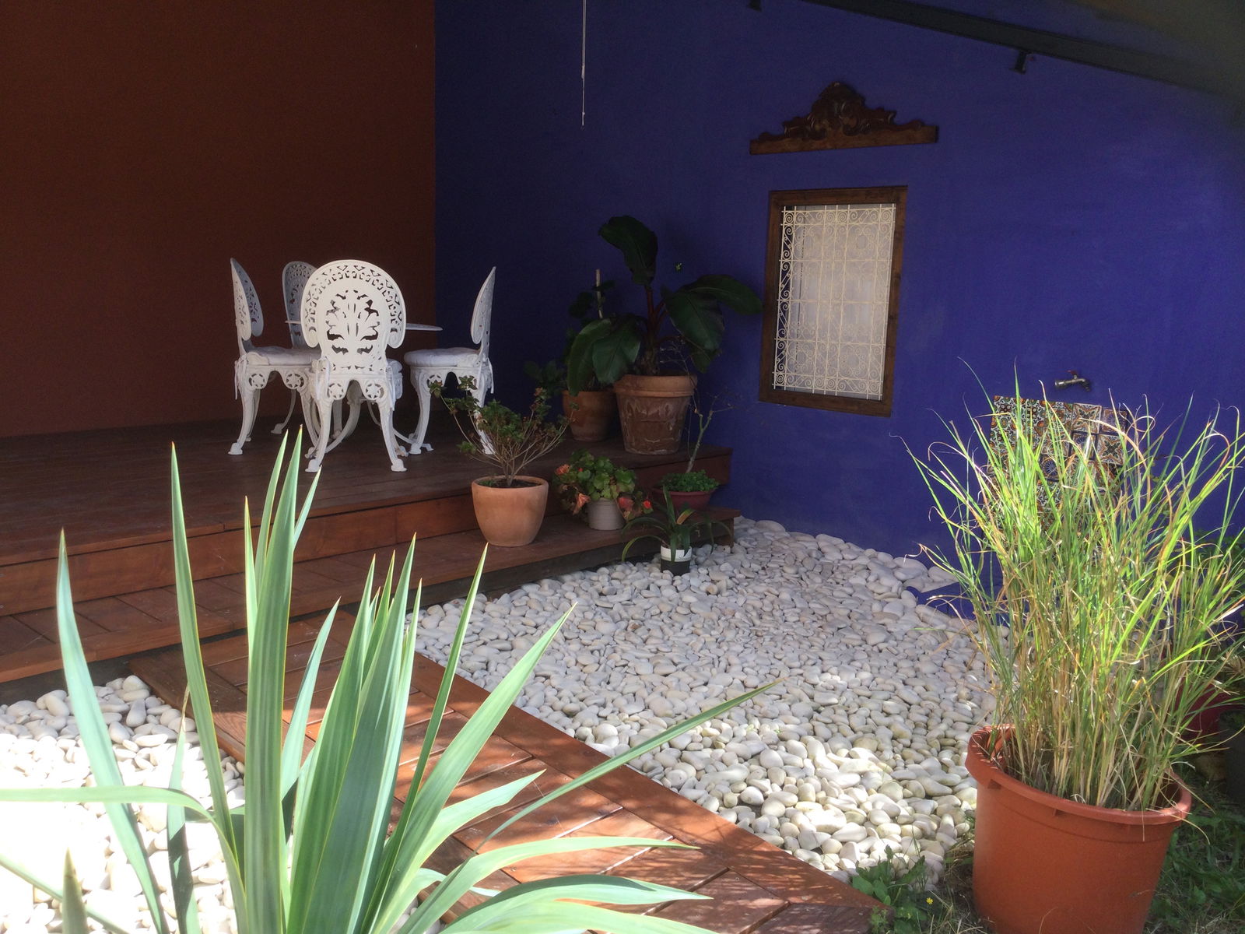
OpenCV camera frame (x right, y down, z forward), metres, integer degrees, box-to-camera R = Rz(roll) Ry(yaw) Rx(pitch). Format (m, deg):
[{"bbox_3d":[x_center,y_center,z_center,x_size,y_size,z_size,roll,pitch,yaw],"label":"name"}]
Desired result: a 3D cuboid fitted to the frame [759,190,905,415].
[{"bbox_3d":[0.974,-0.766,5.137,0.722,0.999,0.080,11,13,42],"label":"frame"}]

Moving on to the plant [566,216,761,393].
[{"bbox_3d":[0.133,-0.765,5.307,0.840,0.845,0.660,11,13,42],"label":"plant"}]

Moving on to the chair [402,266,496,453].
[{"bbox_3d":[-0.823,-0.521,5.313,0.450,0.865,0.430,0,10,-9],"label":"chair"}]

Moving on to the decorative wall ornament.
[{"bbox_3d":[0.975,-1.556,4.961,0.939,0.289,0.060,11,13,42],"label":"decorative wall ornament"}]

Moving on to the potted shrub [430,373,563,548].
[{"bbox_3d":[-0.462,-0.020,4.226,0.500,0.620,0.450,1,10,-6],"label":"potted shrub"}]

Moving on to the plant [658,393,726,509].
[{"bbox_3d":[0.321,-0.075,5.008,0.310,0.510,0.290,2,10,3],"label":"plant"}]

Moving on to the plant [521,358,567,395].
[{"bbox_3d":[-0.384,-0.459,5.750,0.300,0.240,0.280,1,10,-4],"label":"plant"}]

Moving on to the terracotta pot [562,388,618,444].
[{"bbox_3d":[-0.150,-0.277,5.794,0.312,0.262,0.312,2,10,0],"label":"terracotta pot"}]

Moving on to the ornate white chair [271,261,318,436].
[{"bbox_3d":[-1.500,-0.606,5.693,0.450,0.865,0.430,6,11,24],"label":"ornate white chair"}]

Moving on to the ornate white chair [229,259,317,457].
[{"bbox_3d":[-1.550,-0.515,5.151,0.450,0.865,0.430,0,10,-8],"label":"ornate white chair"}]

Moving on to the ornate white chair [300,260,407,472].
[{"bbox_3d":[-1.129,-0.439,4.782,0.430,0.865,0.450,0,10,-9],"label":"ornate white chair"}]

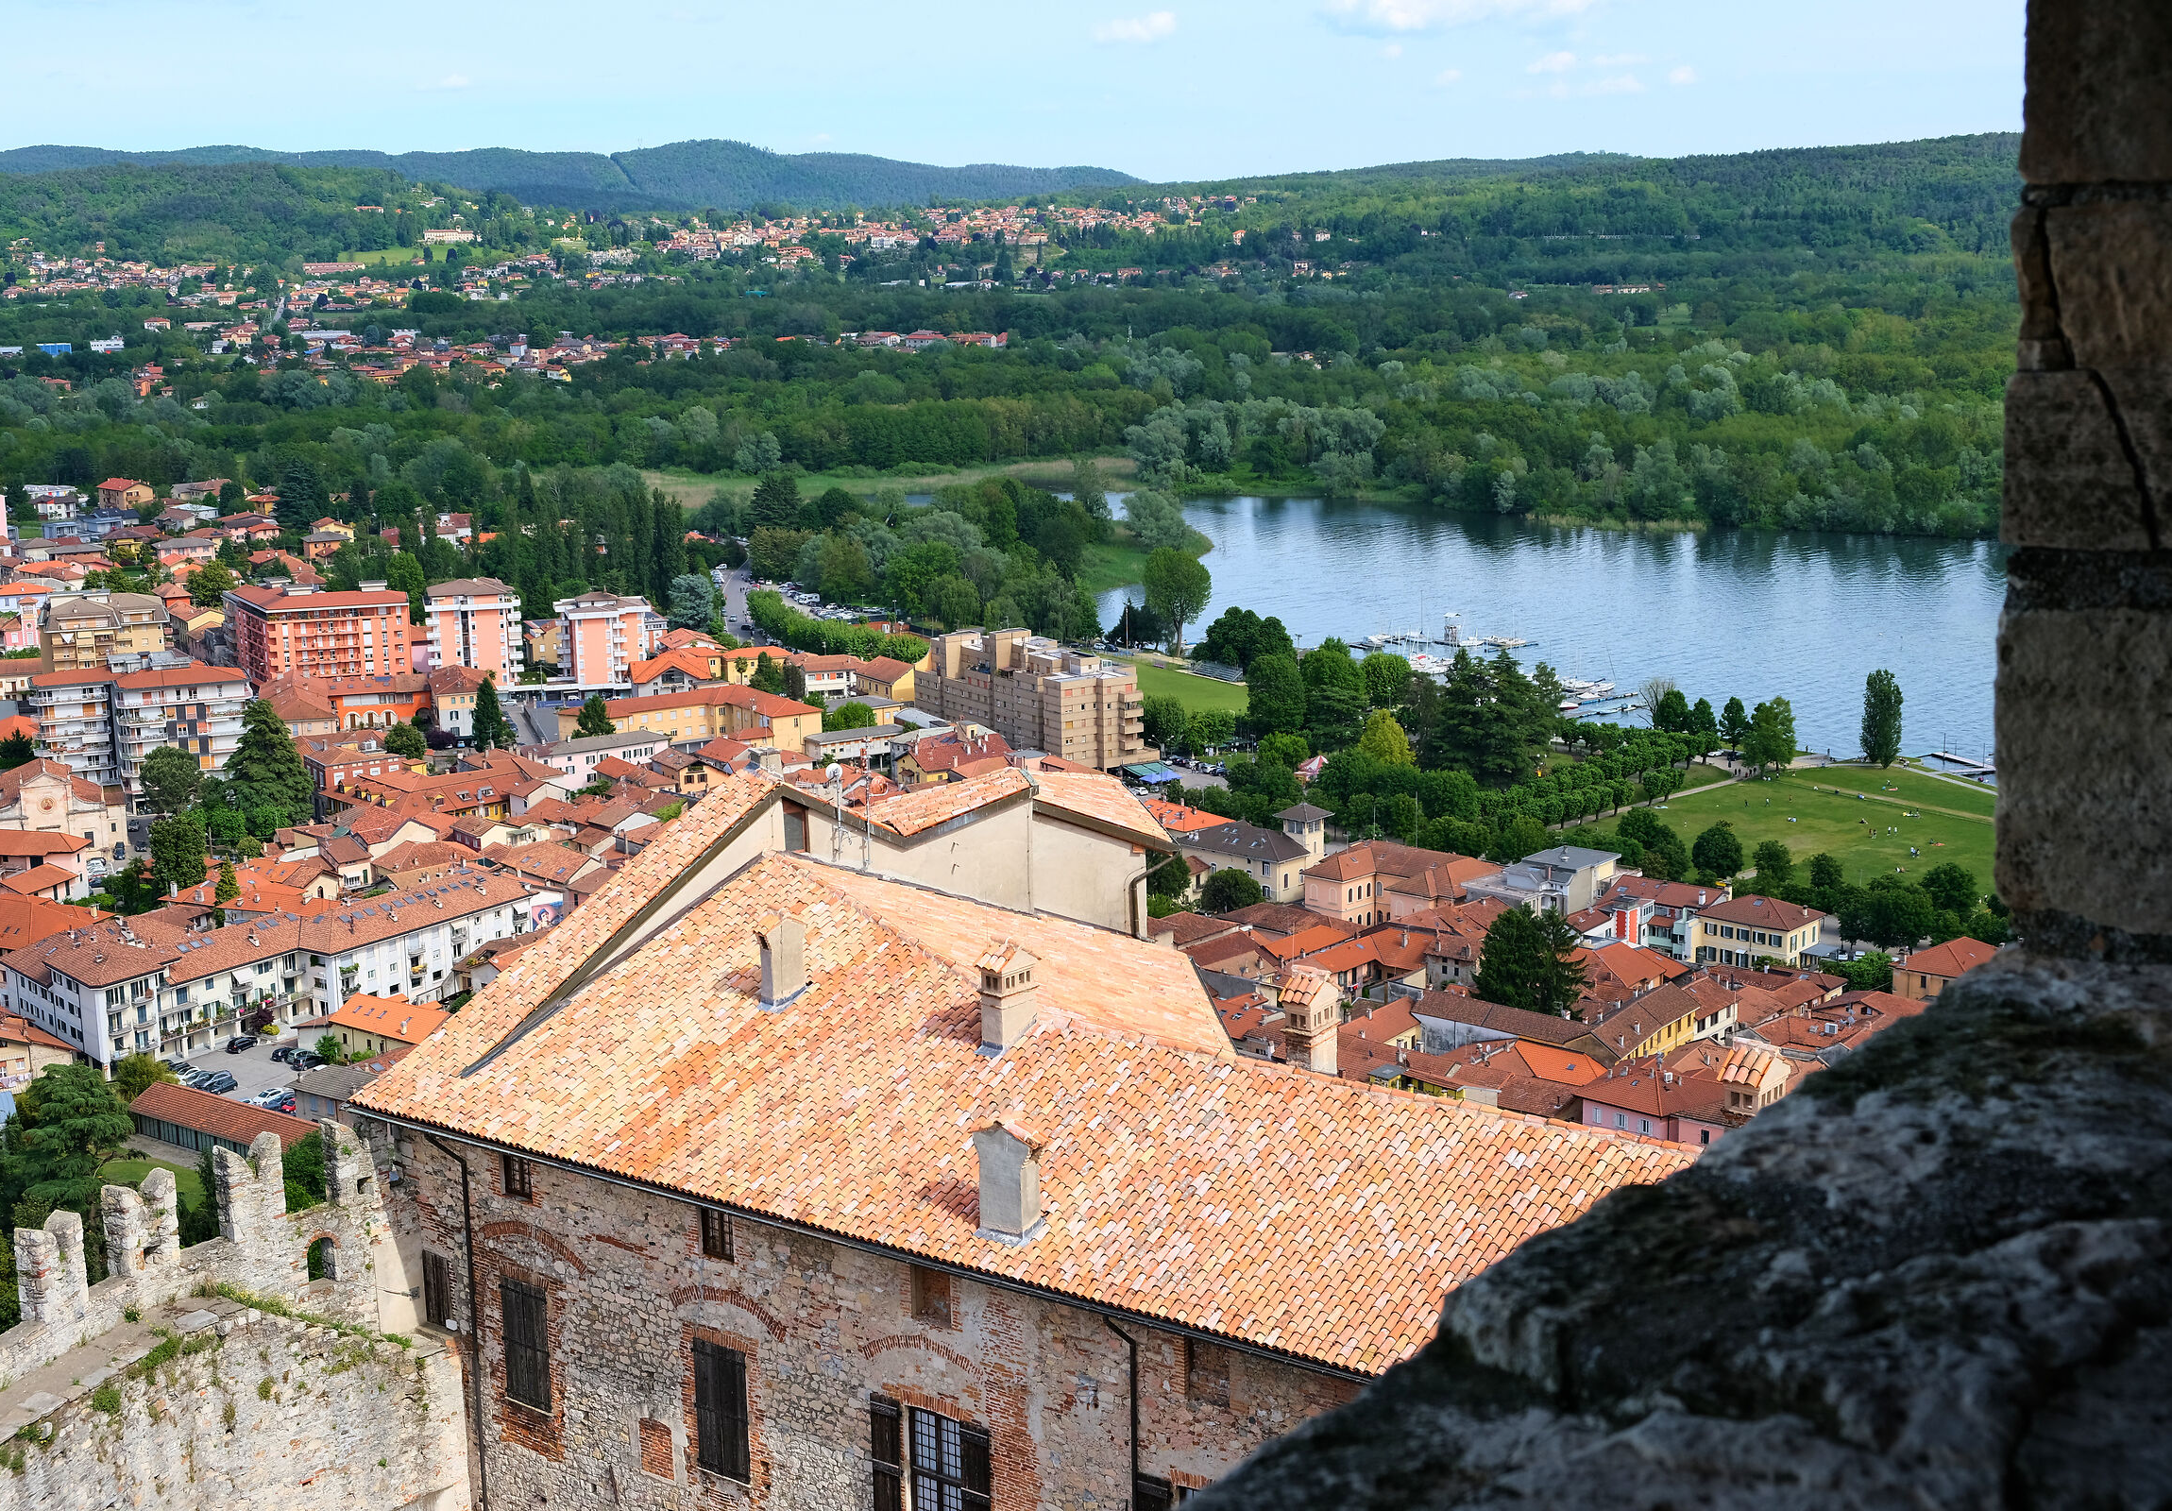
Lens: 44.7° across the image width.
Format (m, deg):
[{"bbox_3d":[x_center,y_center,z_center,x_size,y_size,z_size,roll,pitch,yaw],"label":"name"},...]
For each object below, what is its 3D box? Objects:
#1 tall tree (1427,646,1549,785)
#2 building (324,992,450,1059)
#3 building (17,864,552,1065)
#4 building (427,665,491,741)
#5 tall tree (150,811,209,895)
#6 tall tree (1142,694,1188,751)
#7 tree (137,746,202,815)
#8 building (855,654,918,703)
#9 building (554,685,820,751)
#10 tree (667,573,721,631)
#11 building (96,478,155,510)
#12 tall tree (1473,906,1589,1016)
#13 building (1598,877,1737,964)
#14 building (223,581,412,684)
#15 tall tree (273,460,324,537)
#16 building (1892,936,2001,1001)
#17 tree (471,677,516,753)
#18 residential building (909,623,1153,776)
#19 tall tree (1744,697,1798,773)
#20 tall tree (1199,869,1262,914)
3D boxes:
[{"bbox_3d":[78.418,-8.337,513.368,24.000,25.500,21.000,1,12,9],"label":"tall tree"},{"bbox_3d":[-81.790,33.420,317.200,16.500,7.400,9.200,7,13,33],"label":"building"},{"bbox_3d":[-102.870,26.940,336.670,28.000,13.200,61.000,8,14,38],"label":"building"},{"bbox_3d":[-128.604,-11.294,544.661,12.200,12.800,18.000,-5,12,-18],"label":"building"},{"bbox_3d":[-139.650,15.302,407.175,8.700,14.000,8.700,-5,12,-19],"label":"tall tree"},{"bbox_3d":[15.250,-5.640,507.610,10.300,12.200,10.300,-1,12,0],"label":"tall tree"},{"bbox_3d":[-157.690,5.480,455.530,10.900,13.800,10.900,-1,12,0],"label":"tree"},{"bbox_3d":[-41.383,-16.588,579.234,11.200,8.600,17.200,-8,14,-31],"label":"building"},{"bbox_3d":[-77.940,-6.652,523.195,40.000,10.300,32.500,-9,13,-34],"label":"building"},{"bbox_3d":[-101.310,-39.430,677.660,12.300,15.000,12.300,-1,12,0],"label":"tree"},{"bbox_3d":[-375.010,-101.480,1032.130,12.500,11.200,20.500,-11,15,-43],"label":"building"},{"bbox_3d":[58.060,27.559,345.135,15.000,16.800,13.800,1,12,10],"label":"tall tree"},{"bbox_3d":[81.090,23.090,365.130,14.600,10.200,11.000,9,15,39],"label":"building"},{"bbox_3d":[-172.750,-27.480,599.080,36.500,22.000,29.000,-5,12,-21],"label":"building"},{"bbox_3d":[-262.914,-86.403,880.140,16.000,24.300,15.500,-4,12,-16],"label":"tall tree"},{"bbox_3d":[109.050,27.580,331.910,10.800,8.600,17.000,9,14,40],"label":"building"},{"bbox_3d":[-117.521,-8.318,521.009,8.200,15.200,8.000,-4,12,-13],"label":"tree"},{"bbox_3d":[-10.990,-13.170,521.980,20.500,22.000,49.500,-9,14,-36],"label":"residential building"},{"bbox_3d":[126.347,-3.424,485.965,10.000,14.300,10.000,2,11,15],"label":"tall tree"},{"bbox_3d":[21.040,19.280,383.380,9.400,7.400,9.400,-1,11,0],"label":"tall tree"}]

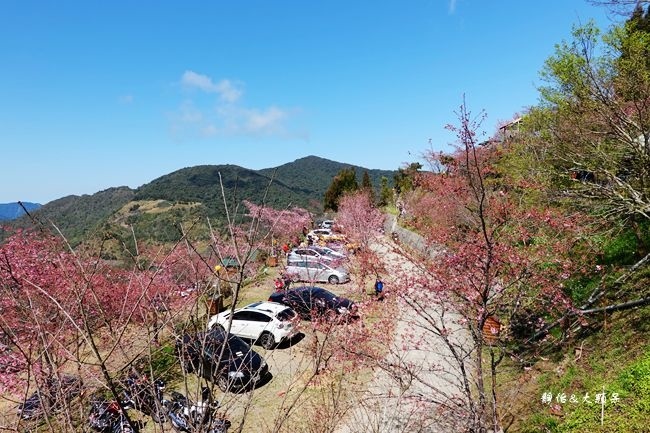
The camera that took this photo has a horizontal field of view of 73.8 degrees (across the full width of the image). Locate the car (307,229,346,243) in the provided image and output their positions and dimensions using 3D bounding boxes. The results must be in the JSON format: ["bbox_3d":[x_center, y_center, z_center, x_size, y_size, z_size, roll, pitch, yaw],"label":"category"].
[{"bbox_3d":[0.199,2.187,46.443,4.400,1.530,1.760,0,4,12],"label":"car"}]

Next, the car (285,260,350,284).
[{"bbox_3d":[-0.501,3.822,30.342,4.480,1.560,1.720,0,4,12],"label":"car"}]

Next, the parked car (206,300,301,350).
[{"bbox_3d":[-3.281,4.792,19.791,4.450,1.580,1.800,1,5,26],"label":"parked car"}]

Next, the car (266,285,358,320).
[{"bbox_3d":[-0.670,4.537,22.995,4.580,1.470,1.790,0,4,15],"label":"car"}]

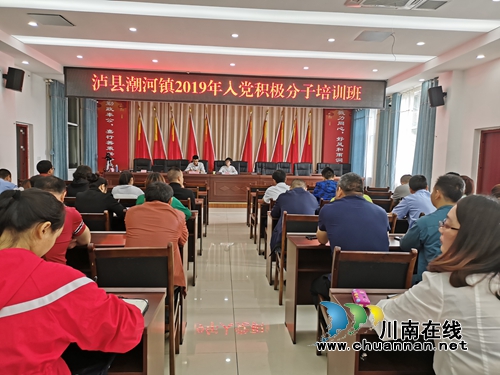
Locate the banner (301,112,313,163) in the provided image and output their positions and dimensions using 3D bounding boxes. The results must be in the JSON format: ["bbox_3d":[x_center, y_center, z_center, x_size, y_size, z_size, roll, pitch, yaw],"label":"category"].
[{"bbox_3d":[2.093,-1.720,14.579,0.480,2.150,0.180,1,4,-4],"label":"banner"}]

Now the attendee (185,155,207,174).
[{"bbox_3d":[-1.649,-0.310,11.875,0.600,1.330,0.780,1,4,-4],"label":"attendee"}]

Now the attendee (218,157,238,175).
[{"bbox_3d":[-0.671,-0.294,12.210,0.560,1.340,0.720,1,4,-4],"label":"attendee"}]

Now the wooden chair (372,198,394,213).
[{"bbox_3d":[1.607,0.591,5.375,0.460,0.920,0.550,1,4,-4],"label":"wooden chair"}]

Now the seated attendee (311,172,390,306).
[{"bbox_3d":[0.671,0.539,2.748,0.520,1.290,0.780,1,4,-4],"label":"seated attendee"}]

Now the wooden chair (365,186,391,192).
[{"bbox_3d":[2.581,0.421,8.172,0.460,0.910,0.550,1,4,-4],"label":"wooden chair"}]

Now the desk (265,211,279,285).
[{"bbox_3d":[0.845,0.703,4.538,1.220,0.780,0.400,1,4,-4],"label":"desk"}]

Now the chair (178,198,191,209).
[{"bbox_3d":[-0.994,0.551,5.054,0.475,0.891,0.550,1,4,-4],"label":"chair"}]

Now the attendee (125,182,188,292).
[{"bbox_3d":[-0.657,0.577,2.710,0.500,1.220,0.800,1,4,-4],"label":"attendee"}]

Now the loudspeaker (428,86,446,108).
[{"bbox_3d":[4.126,-2.006,8.618,0.300,0.400,0.280,-12,3,7],"label":"loudspeaker"}]

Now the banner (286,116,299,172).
[{"bbox_3d":[1.397,-1.234,12.867,0.440,2.200,0.180,1,4,-4],"label":"banner"}]

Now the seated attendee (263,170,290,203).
[{"bbox_3d":[0.409,0.385,5.501,0.500,1.260,0.780,1,4,-4],"label":"seated attendee"}]

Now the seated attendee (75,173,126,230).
[{"bbox_3d":[-1.506,0.461,3.989,0.470,1.179,0.740,2,4,6],"label":"seated attendee"}]

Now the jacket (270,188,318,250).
[{"bbox_3d":[0.474,0.325,4.048,0.500,0.630,0.440,1,4,-4],"label":"jacket"}]

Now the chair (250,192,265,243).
[{"bbox_3d":[0.310,0.460,6.493,0.460,0.900,0.500,1,4,-4],"label":"chair"}]

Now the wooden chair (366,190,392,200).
[{"bbox_3d":[2.088,0.498,6.607,0.460,0.900,0.500,1,4,-4],"label":"wooden chair"}]

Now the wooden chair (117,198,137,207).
[{"bbox_3d":[-1.546,0.535,5.160,0.460,0.920,0.550,1,4,-4],"label":"wooden chair"}]

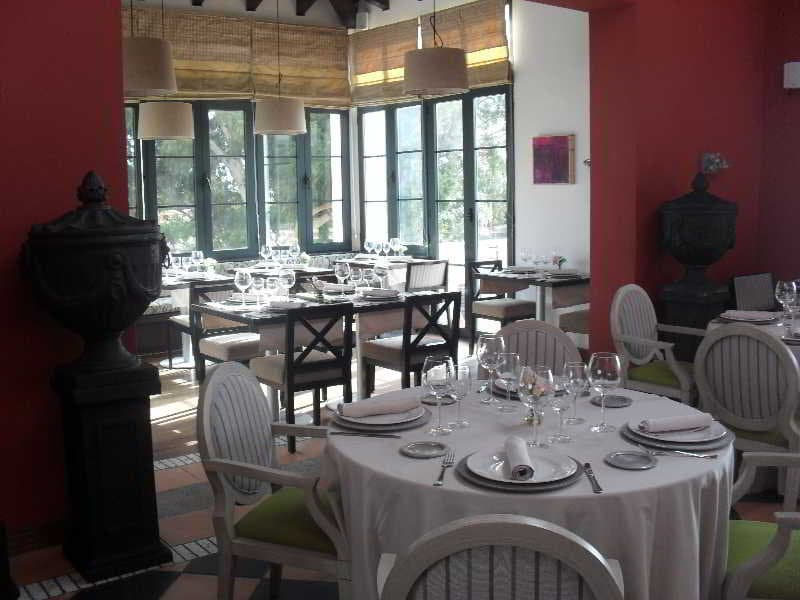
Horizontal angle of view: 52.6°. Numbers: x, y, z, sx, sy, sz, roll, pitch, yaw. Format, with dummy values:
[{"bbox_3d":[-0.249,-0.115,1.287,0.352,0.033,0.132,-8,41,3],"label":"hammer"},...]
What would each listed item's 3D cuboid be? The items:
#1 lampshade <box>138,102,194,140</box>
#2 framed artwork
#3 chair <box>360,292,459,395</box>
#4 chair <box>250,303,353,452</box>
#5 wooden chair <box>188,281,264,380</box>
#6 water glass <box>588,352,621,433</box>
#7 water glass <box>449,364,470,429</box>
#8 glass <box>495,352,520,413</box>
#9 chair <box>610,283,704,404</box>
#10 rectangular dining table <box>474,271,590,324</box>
[{"bbox_3d":[-2.006,-1.534,6.950,0.480,0.290,0.480,-1,8,0],"label":"lampshade"},{"bbox_3d":[1.347,-1.233,7.119,0.035,0.419,0.476,-8,10,-41],"label":"framed artwork"},{"bbox_3d":[0.090,0.354,5.428,0.430,0.845,0.500,-6,9,-33],"label":"chair"},{"bbox_3d":[-0.593,0.424,4.860,0.455,0.820,0.510,-7,9,-35],"label":"chair"},{"bbox_3d":[-1.200,0.327,5.837,0.430,0.845,0.500,-6,9,-34],"label":"wooden chair"},{"bbox_3d":[0.621,0.281,2.461,0.096,0.228,0.096,-1,8,0],"label":"water glass"},{"bbox_3d":[0.187,0.302,2.539,0.069,0.183,0.069,-1,8,0],"label":"water glass"},{"bbox_3d":[0.355,0.263,2.659,0.080,0.192,0.080,-1,8,0],"label":"glass"},{"bbox_3d":[1.549,0.391,4.568,0.570,0.940,0.545,-9,11,-44],"label":"chair"},{"bbox_3d":[1.206,0.157,6.803,0.800,0.760,0.920,-7,9,-35],"label":"rectangular dining table"}]

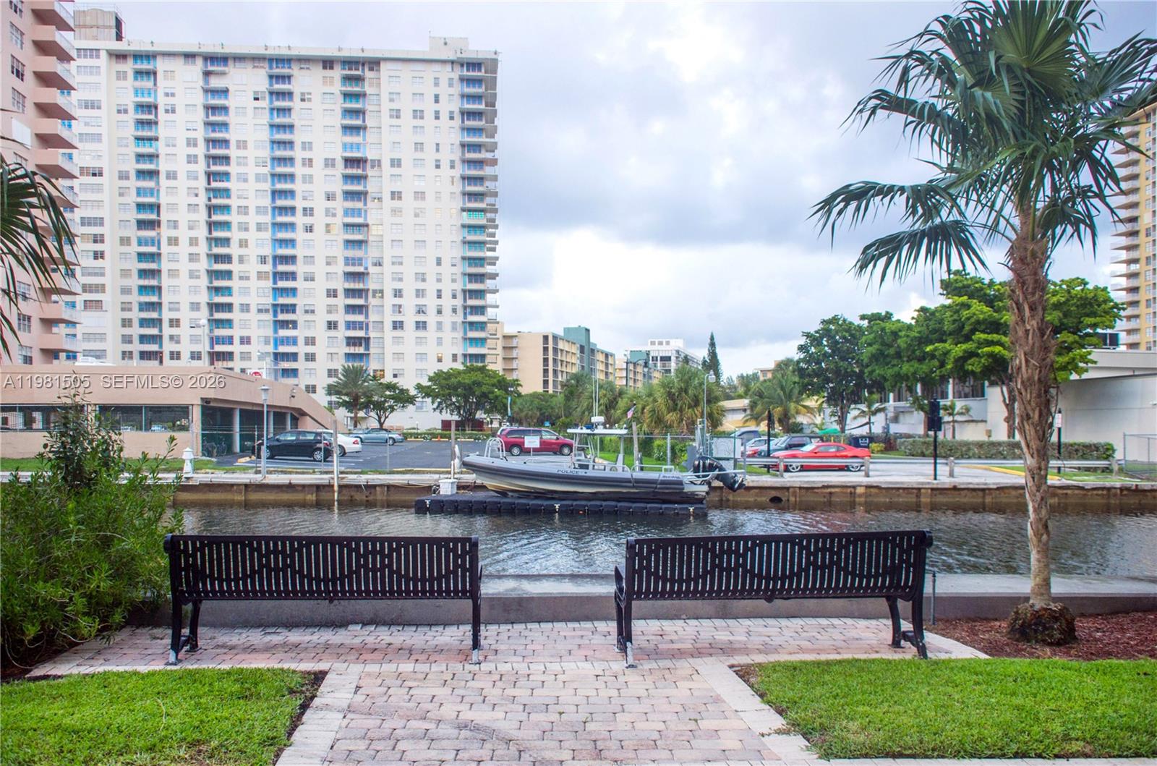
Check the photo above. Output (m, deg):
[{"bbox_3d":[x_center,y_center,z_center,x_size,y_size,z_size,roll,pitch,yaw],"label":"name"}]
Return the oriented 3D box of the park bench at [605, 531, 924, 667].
[{"bbox_3d":[1.230,1.360,5.700,1.940,0.810,0.620,0,-2,-6],"label":"park bench"}]

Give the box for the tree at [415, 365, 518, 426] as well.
[{"bbox_3d":[-12.377,2.103,96.000,11.425,8.218,10.000,0,-2,0],"label":"tree"}]

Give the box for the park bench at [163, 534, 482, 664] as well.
[{"bbox_3d":[-1.545,1.325,5.500,1.890,0.790,0.630,0,-2,-2],"label":"park bench"}]

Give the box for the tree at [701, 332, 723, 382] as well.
[{"bbox_3d":[23.254,0.157,150.000,4.600,17.900,4.600,0,-2,0],"label":"tree"}]

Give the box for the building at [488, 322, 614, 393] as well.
[{"bbox_3d":[-5.000,-1.000,240.000,18.000,26.000,61.000,-1,-2,17],"label":"building"}]

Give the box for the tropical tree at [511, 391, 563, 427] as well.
[{"bbox_3d":[-4.200,2.850,87.000,5.200,4.300,4.800,0,-2,0],"label":"tropical tree"}]

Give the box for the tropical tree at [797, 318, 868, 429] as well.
[{"bbox_3d":[19.689,0.035,67.000,5.500,10.600,5.500,0,-2,0],"label":"tropical tree"}]

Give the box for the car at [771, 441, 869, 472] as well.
[{"bbox_3d":[11.630,3.540,41.850,4.840,1.380,1.920,0,-2,-2],"label":"car"}]

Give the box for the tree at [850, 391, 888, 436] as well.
[{"bbox_3d":[22.522,3.010,67.000,2.900,4.600,2.900,0,-2,0],"label":"tree"}]

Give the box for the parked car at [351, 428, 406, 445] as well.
[{"bbox_3d":[-16.837,4.513,72.000,4.850,1.400,1.800,0,-2,3],"label":"parked car"}]

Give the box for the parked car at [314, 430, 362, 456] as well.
[{"bbox_3d":[-14.800,3.530,50.300,4.700,1.450,1.800,0,-2,7],"label":"parked car"}]

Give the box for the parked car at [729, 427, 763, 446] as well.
[{"bbox_3d":[11.020,3.861,56.000,4.900,1.800,1.900,0,-2,-3],"label":"parked car"}]

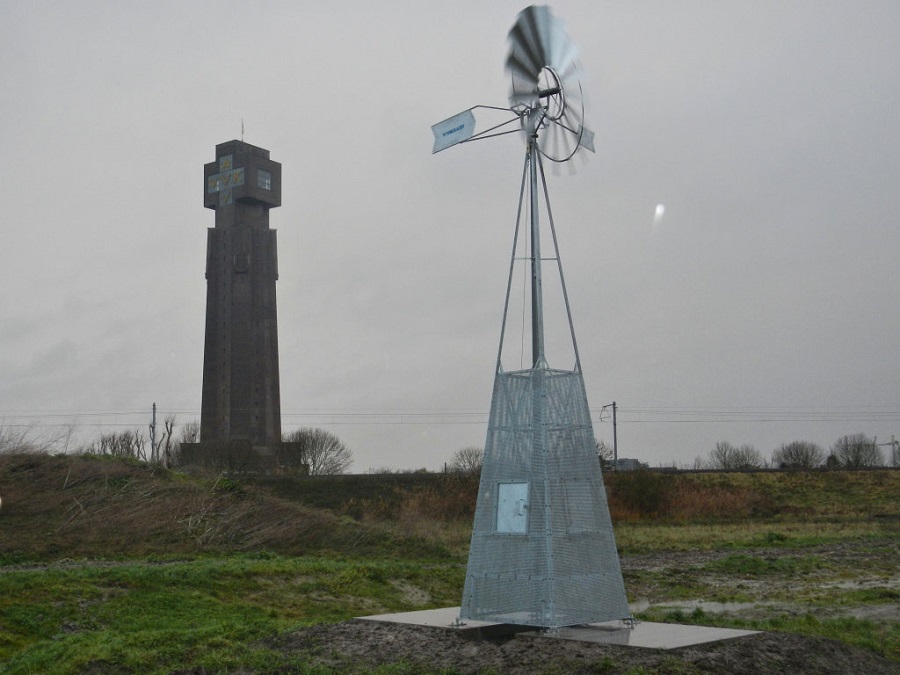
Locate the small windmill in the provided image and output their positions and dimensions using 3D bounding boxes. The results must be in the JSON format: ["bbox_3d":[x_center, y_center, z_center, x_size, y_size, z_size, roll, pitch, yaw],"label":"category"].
[{"bbox_3d":[0.882,-0.297,14.225,2.670,8.400,2.670,-8,-12,37],"label":"small windmill"}]

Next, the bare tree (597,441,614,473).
[{"bbox_3d":[23.430,19.170,160.000,4.730,5.840,4.500,-2,-10,8],"label":"bare tree"}]

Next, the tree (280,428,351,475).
[{"bbox_3d":[-27.440,24.750,210.000,14.910,11.800,14.170,1,-10,-7],"label":"tree"}]

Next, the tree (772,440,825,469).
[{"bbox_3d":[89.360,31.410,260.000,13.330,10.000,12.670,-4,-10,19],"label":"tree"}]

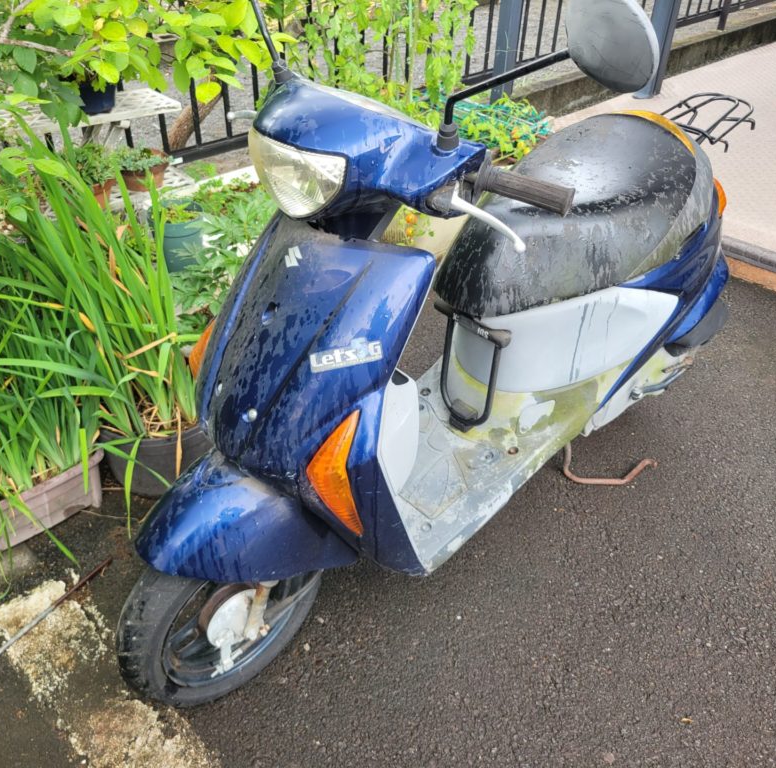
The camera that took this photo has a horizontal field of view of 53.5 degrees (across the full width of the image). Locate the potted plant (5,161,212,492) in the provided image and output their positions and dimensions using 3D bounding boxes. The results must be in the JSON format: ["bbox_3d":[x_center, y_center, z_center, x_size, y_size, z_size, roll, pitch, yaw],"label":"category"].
[{"bbox_3d":[-0.591,-0.133,1.739,0.419,0.760,0.409,1,37,-1],"label":"potted plant"}]

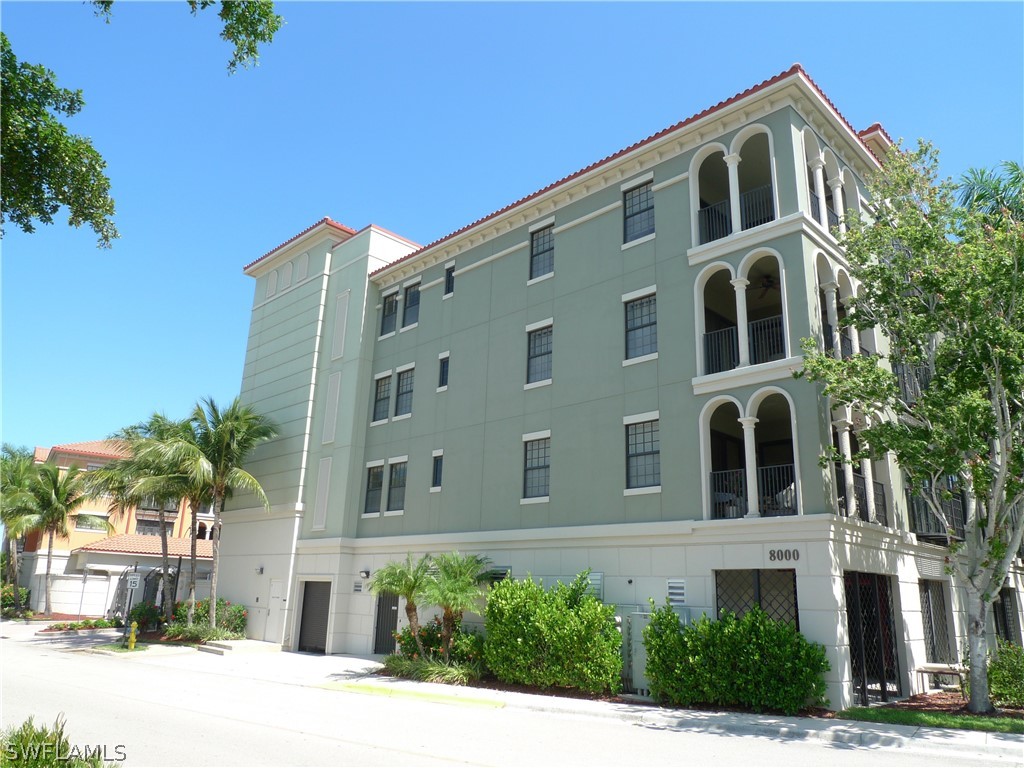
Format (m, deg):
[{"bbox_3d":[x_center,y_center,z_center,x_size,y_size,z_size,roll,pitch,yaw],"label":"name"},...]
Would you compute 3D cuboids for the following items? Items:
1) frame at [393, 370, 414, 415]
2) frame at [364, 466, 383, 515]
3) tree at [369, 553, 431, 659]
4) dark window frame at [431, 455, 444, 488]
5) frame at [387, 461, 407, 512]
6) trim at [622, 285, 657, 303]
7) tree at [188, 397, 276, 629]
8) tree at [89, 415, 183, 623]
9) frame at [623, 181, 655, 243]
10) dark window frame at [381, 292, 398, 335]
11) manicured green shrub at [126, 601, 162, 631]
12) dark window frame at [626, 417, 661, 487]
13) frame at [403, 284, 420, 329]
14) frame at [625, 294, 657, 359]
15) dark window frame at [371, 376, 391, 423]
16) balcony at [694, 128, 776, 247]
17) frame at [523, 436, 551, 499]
[{"bbox_3d":[-3.696,0.319,24.498,0.944,1.622,0.100,-14,-23,43],"label":"frame"},{"bbox_3d":[-4.755,3.680,24.725,0.900,1.580,0.130,-14,-23,43],"label":"frame"},{"bbox_3d":[-3.107,6.256,19.964,1.850,2.950,1.850,4,-16,-8],"label":"tree"},{"bbox_3d":[-2.316,2.760,22.241,0.408,0.996,0.100,-14,-23,43],"label":"dark window frame"},{"bbox_3d":[-3.796,3.442,23.801,0.900,1.580,0.130,-14,-23,43],"label":"frame"},{"bbox_3d":[3.279,-2.281,18.140,1.046,0.189,0.100,-14,-23,43],"label":"trim"},{"bbox_3d":[-11.086,5.202,27.436,3.200,8.600,3.200,8,-18,-20],"label":"tree"},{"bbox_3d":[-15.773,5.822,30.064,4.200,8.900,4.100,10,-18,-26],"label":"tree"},{"bbox_3d":[3.361,-4.528,18.815,0.946,1.628,0.100,-14,-23,43],"label":"frame"},{"bbox_3d":[-4.543,-2.579,26.554,0.900,1.580,0.130,-14,-23,43],"label":"dark window frame"},{"bbox_3d":[-14.631,9.237,28.268,1.450,1.220,1.350,10,-18,-25],"label":"manicured green shrub"},{"bbox_3d":[3.133,1.697,16.945,0.946,1.623,0.100,-14,-23,43],"label":"dark window frame"},{"bbox_3d":[-3.582,-2.795,25.434,0.944,1.628,0.100,-14,-23,43],"label":"frame"},{"bbox_3d":[3.290,-1.423,17.986,0.930,1.580,0.130,-14,-23,43],"label":"frame"},{"bbox_3d":[-4.633,0.553,25.392,0.944,1.622,0.100,-14,-23,43],"label":"dark window frame"},{"bbox_3d":[5.462,-4.724,17.197,2.250,2.650,0.750,-14,-23,43],"label":"balcony"},{"bbox_3d":[0.684,2.309,19.281,0.947,1.623,0.100,-14,-23,43],"label":"frame"}]

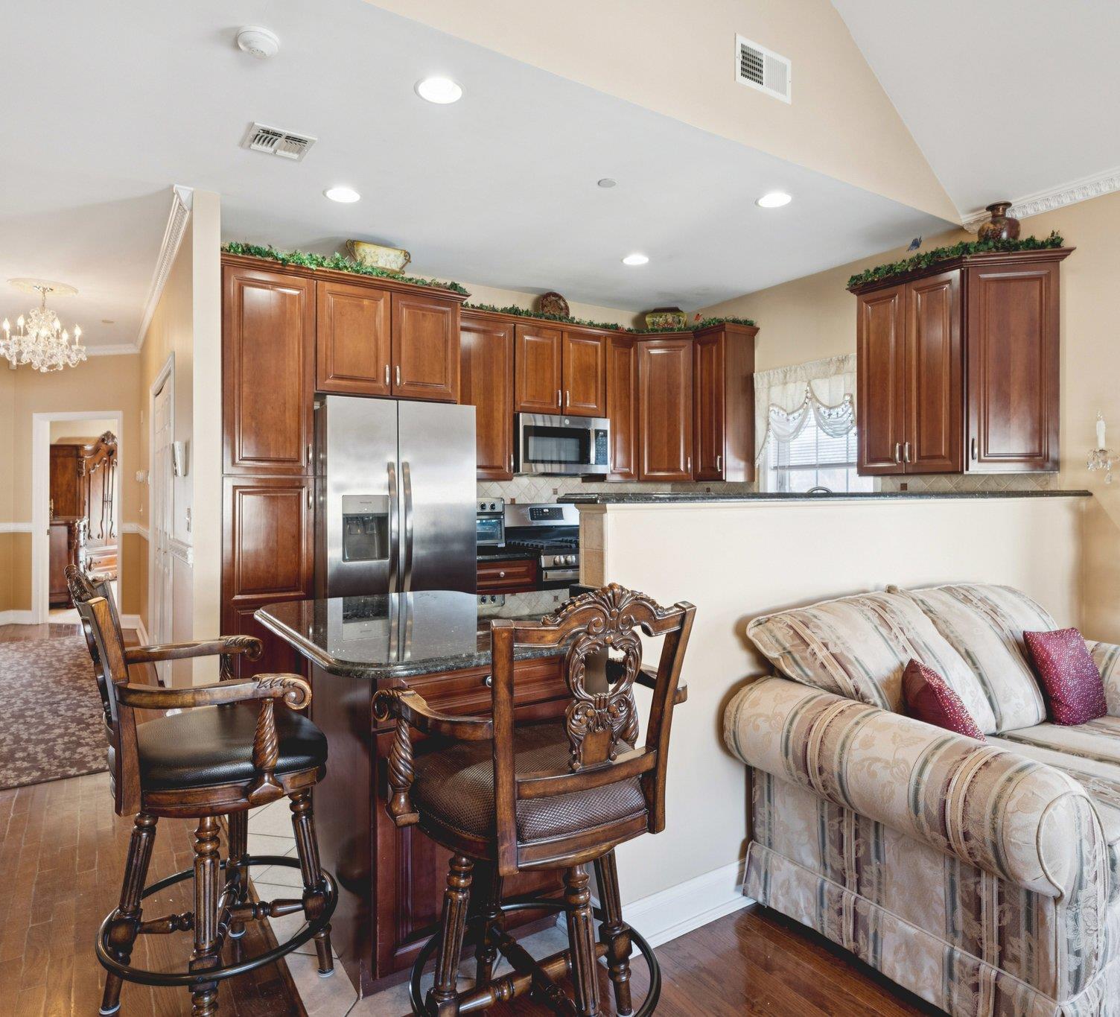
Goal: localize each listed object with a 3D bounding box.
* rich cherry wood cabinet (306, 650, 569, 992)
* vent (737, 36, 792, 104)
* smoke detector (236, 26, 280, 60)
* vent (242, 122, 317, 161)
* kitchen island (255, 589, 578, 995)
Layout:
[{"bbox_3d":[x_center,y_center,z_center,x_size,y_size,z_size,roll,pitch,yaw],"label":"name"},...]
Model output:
[{"bbox_3d":[-0.349,0.820,2.150,0.617,0.850,0.578,-1,1,-33],"label":"rich cherry wood cabinet"},{"bbox_3d":[0.894,-1.909,3.132,0.350,0.200,0.017,-1,1,-33],"label":"vent"},{"bbox_3d":[-1.009,-1.556,2.405,0.143,0.050,0.143,0,0,-32],"label":"smoke detector"},{"bbox_3d":[-1.214,-1.572,3.109,0.250,0.020,0.240,0,0,-32],"label":"vent"},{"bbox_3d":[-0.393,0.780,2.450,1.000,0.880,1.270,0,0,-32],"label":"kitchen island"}]

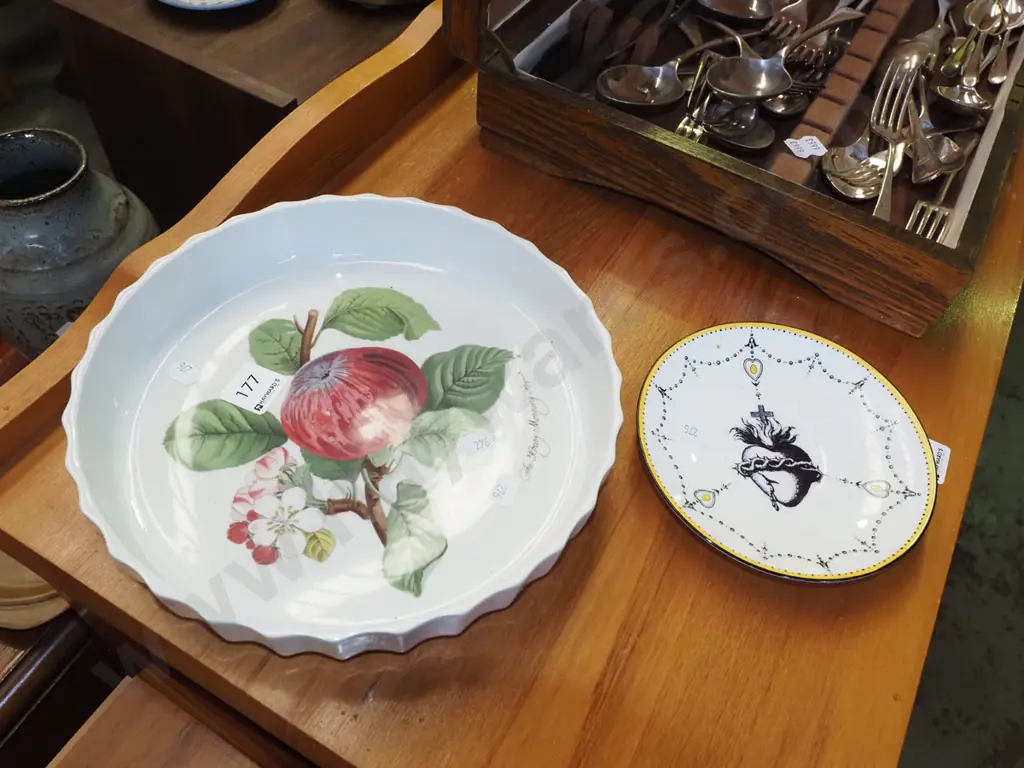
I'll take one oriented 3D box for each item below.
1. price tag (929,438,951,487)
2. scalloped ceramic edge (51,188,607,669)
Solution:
[{"bbox_3d":[0.246,0.043,0.459,0.029,0.002,0.029,25,56,12],"label":"price tag"},{"bbox_3d":[-0.082,0.007,0.416,0.280,0.043,0.280,8,53,0],"label":"scalloped ceramic edge"}]

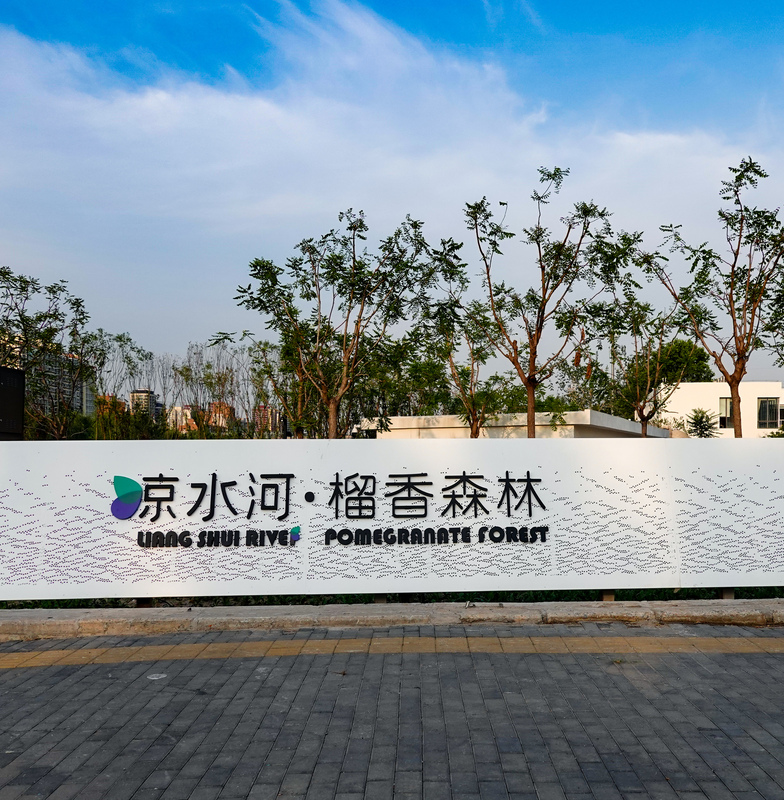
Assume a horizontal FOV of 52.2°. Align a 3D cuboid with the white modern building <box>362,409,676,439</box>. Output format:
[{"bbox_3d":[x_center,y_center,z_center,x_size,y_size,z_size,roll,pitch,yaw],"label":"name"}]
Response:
[{"bbox_3d":[7.300,2.500,38.000,9.200,3.100,19.000,-2,-4,27],"label":"white modern building"}]

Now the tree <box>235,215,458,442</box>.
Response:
[{"bbox_3d":[-0.600,-0.340,11.300,3.193,4.674,3.193,0,-4,0],"label":"tree"}]

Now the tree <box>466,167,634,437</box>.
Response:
[{"bbox_3d":[2.279,-0.672,11.500,2.415,5.370,2.415,0,-4,0],"label":"tree"}]

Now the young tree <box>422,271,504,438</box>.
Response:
[{"bbox_3d":[1.234,-0.019,13.800,1.556,4.430,1.768,0,-4,0],"label":"young tree"}]

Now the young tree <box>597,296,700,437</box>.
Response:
[{"bbox_3d":[4.810,0.175,15.000,1.950,4.232,1.950,0,-4,0],"label":"young tree"}]

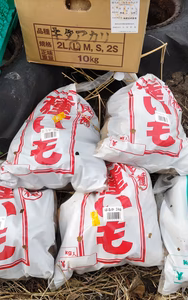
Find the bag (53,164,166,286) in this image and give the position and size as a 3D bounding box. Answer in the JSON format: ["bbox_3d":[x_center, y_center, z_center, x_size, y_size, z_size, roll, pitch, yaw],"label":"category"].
[{"bbox_3d":[0.035,0.170,0.715,0.250,0.120,0.285,0,68,0],"label":"bag"}]

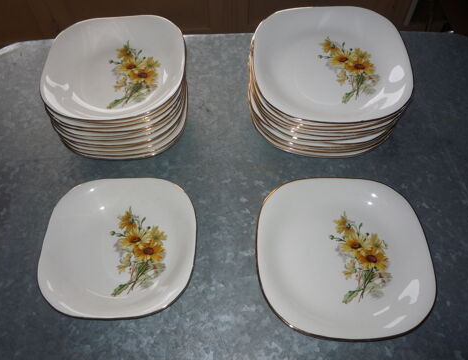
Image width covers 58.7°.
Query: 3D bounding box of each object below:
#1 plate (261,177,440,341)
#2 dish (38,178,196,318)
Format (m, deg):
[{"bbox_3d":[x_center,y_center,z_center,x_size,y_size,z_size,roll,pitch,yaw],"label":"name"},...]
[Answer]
[{"bbox_3d":[0.153,0.103,0.591,0.241,0.025,0.241,-1,58,0],"label":"plate"},{"bbox_3d":[-0.159,0.094,0.593,0.212,0.033,0.212,-1,58,0],"label":"dish"}]

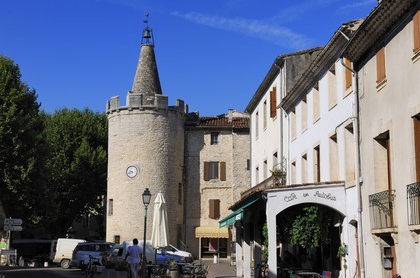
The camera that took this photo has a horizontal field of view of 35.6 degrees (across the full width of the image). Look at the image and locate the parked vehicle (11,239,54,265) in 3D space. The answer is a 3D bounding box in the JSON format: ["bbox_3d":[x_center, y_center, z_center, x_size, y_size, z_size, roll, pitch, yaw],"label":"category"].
[{"bbox_3d":[-11.585,7.438,43.374,4.300,1.780,1.800,3,-9,-17],"label":"parked vehicle"}]

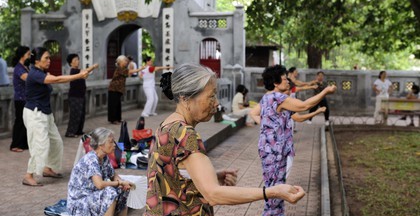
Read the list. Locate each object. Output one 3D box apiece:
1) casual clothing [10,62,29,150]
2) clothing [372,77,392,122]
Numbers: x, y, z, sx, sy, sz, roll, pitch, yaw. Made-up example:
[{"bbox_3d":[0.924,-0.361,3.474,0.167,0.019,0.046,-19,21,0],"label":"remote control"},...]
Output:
[{"bbox_3d":[-2.858,-0.031,8.835,0.340,1.330,0.400,1,4,7],"label":"casual clothing"},{"bbox_3d":[4.865,-0.261,16.451,0.520,1.240,0.300,0,4,-9],"label":"clothing"}]

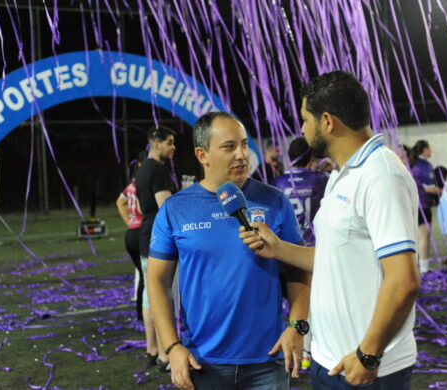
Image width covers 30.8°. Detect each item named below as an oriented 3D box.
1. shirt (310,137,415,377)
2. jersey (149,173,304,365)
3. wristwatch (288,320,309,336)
[{"bbox_3d":[0.430,0.172,2.480,0.310,0.710,0.470,-1,2,-18],"label":"shirt"},{"bbox_3d":[0.012,0.265,2.840,0.530,0.660,0.290,0,2,-6],"label":"jersey"},{"bbox_3d":[0.255,0.455,2.770,0.066,0.050,0.056,15,-20,-30],"label":"wristwatch"}]

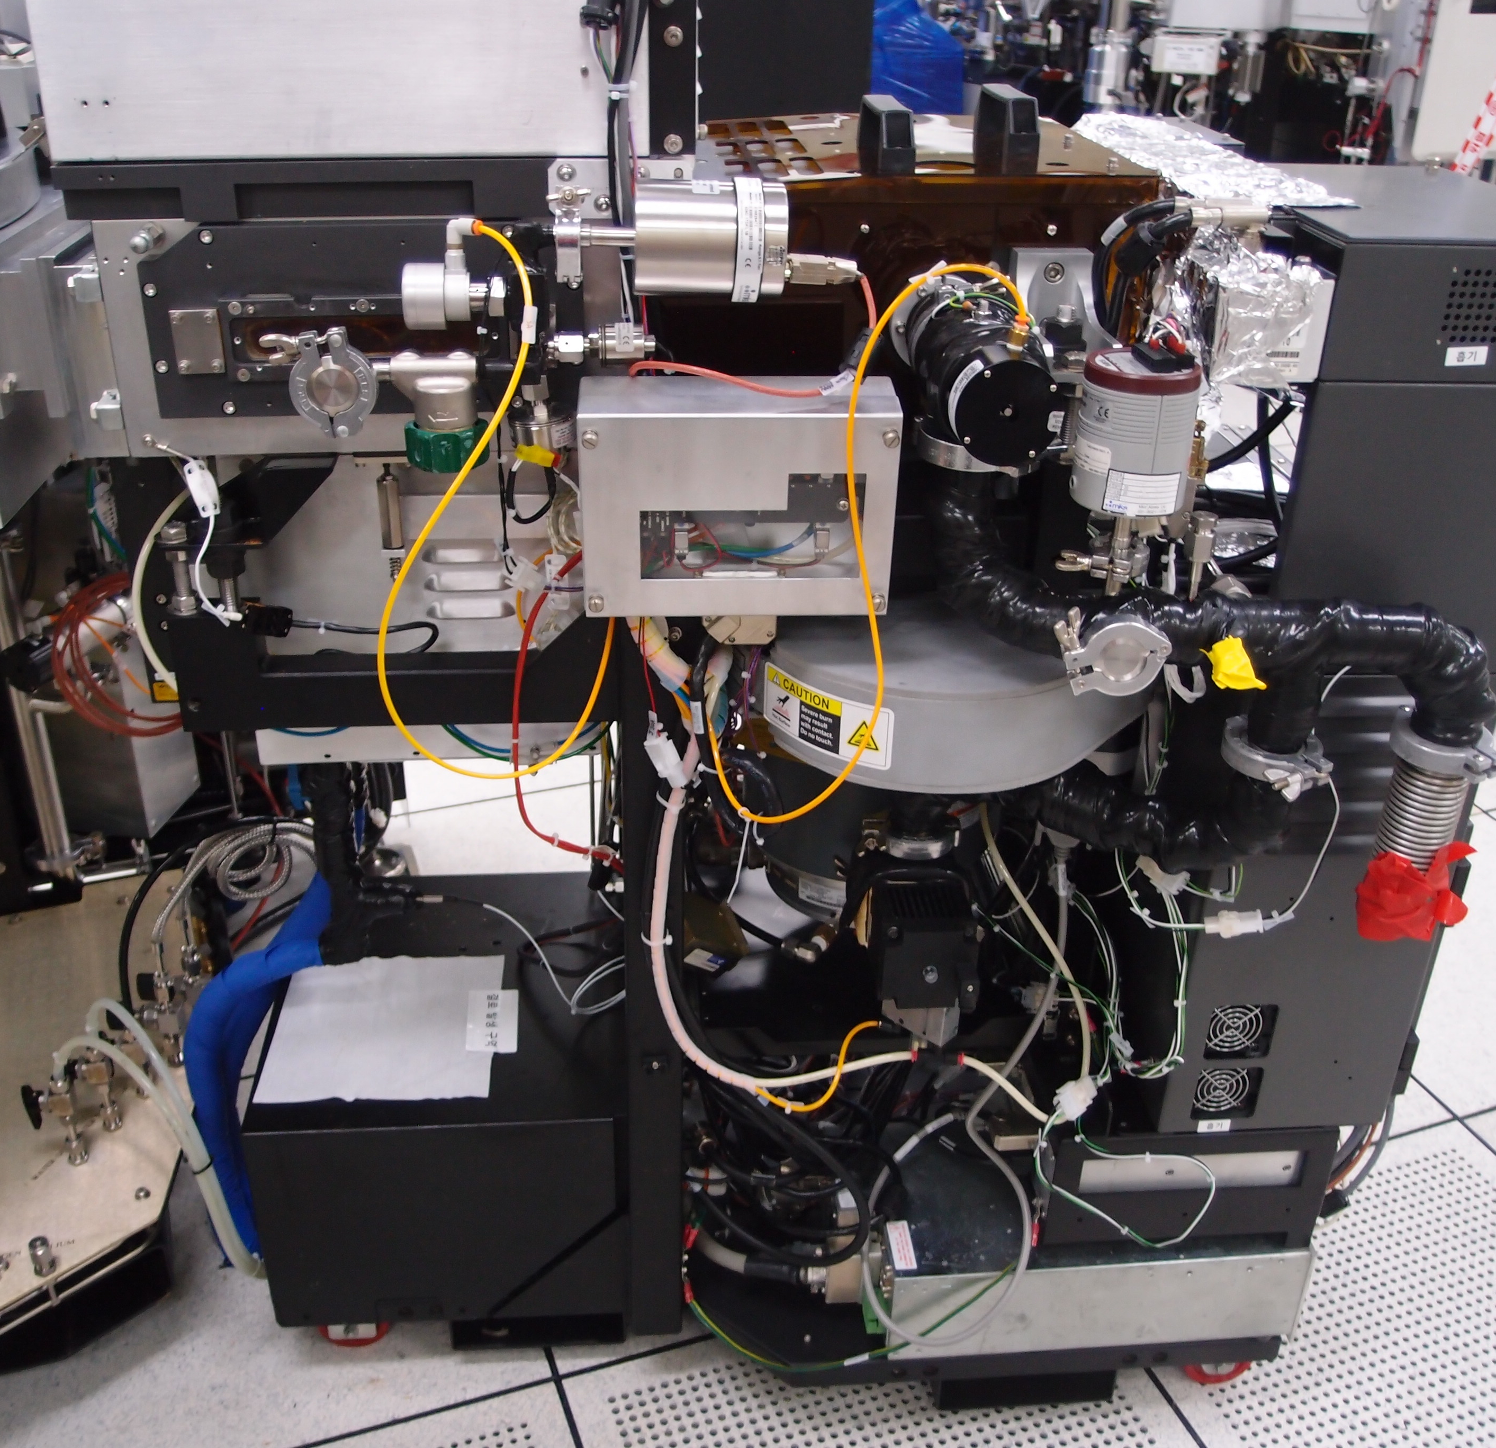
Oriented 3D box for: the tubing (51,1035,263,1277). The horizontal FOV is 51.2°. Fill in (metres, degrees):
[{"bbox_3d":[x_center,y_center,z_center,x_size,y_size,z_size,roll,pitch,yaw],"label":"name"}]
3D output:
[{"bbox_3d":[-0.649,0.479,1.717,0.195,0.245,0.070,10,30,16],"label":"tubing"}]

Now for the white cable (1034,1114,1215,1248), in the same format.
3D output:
[{"bbox_3d":[0.354,0.433,1.482,0.171,0.143,0.050,-1,29,-4],"label":"white cable"}]

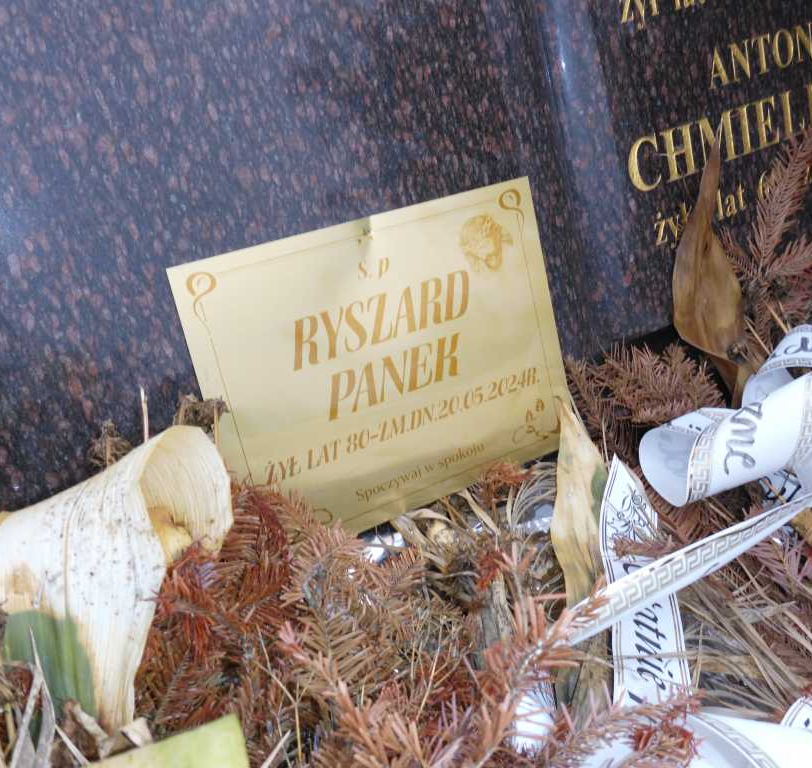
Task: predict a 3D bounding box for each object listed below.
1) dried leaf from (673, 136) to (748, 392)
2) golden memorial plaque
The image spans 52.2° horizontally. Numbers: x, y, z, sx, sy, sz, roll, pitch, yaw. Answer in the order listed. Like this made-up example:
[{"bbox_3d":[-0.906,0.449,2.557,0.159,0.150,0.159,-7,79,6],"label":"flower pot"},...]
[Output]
[{"bbox_3d":[0.234,-0.086,0.635,0.058,0.205,0.035,-14,15,-6],"label":"dried leaf"},{"bbox_3d":[-0.007,-0.010,0.526,0.240,0.188,0.012,-17,14,-20],"label":"golden memorial plaque"}]

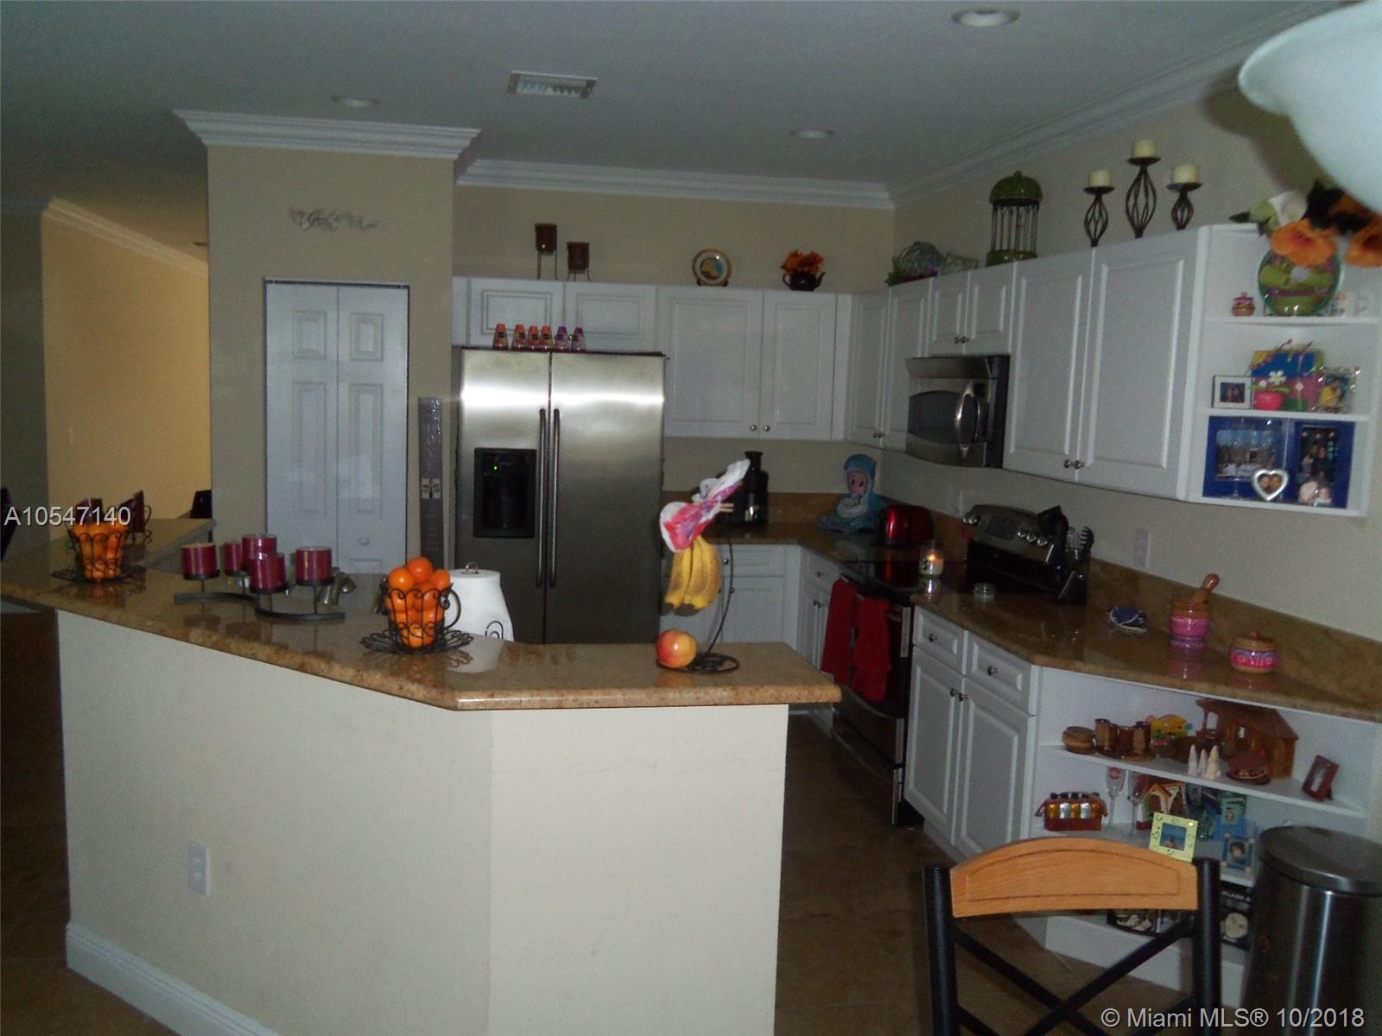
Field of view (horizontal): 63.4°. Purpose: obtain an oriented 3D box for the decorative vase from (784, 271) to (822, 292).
[{"bbox_3d":[0.585,-1.220,5.868,0.205,0.115,0.140,0,7,-11],"label":"decorative vase"}]

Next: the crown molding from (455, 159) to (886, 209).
[{"bbox_3d":[-0.033,-1.750,5.879,2.350,0.112,0.110,0,7,-11],"label":"crown molding"}]

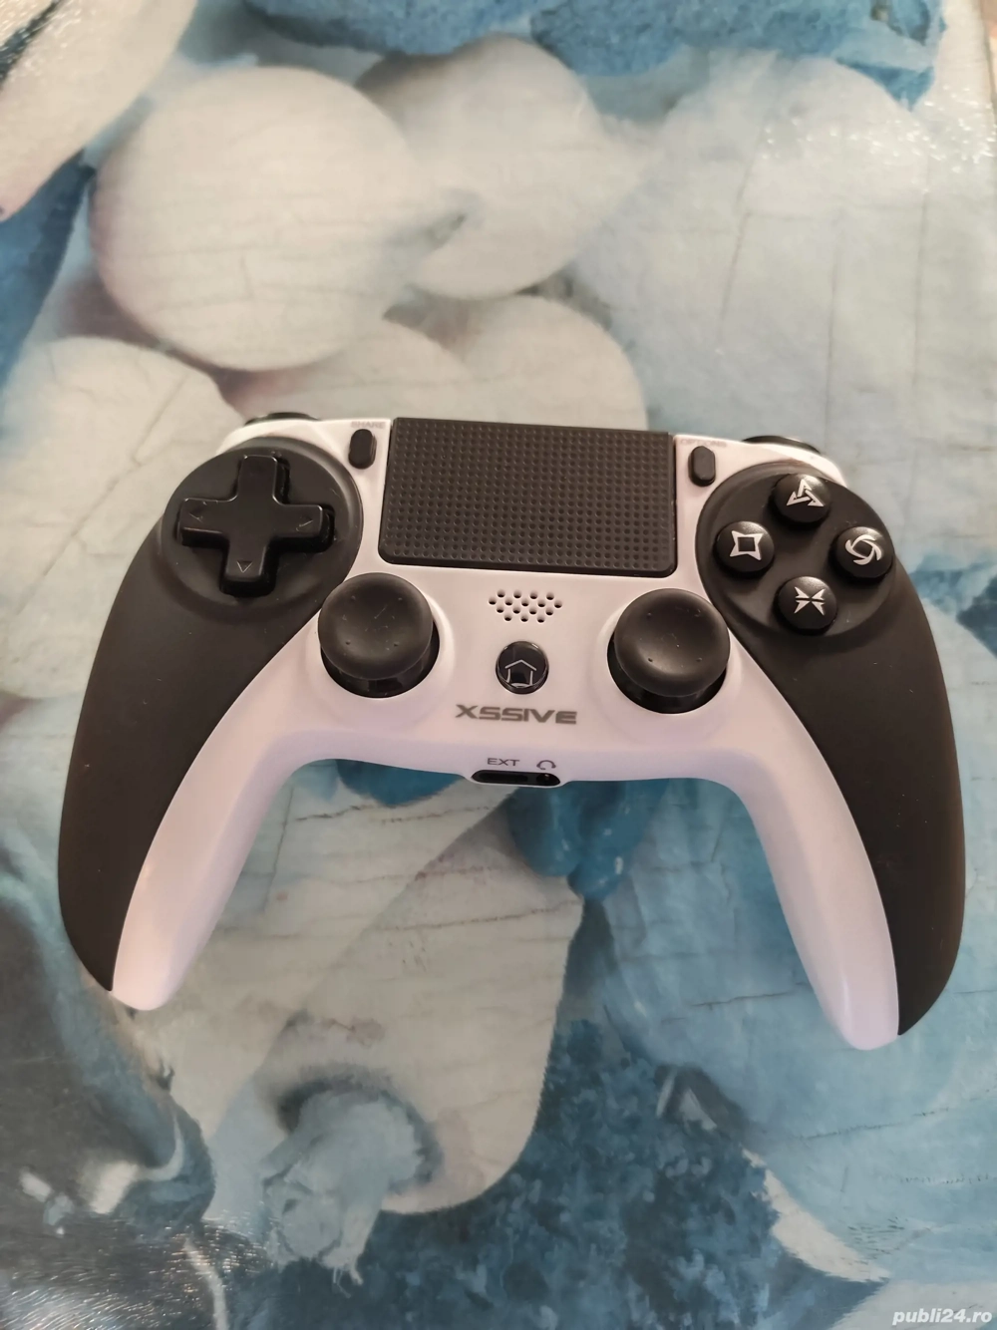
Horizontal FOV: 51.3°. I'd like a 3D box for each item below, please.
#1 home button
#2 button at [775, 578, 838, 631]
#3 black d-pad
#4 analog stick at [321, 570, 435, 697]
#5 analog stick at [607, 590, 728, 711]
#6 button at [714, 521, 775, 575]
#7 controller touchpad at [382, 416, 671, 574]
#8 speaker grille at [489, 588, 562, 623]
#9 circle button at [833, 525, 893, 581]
[{"bbox_3d":[0.004,0.000,0.180,0.009,0.002,0.009,3,69,0],"label":"home button"},{"bbox_3d":[0.055,-0.011,0.185,0.010,0.003,0.010,3,69,0],"label":"button"},{"bbox_3d":[-0.045,-0.026,0.189,0.026,0.005,0.026,3,69,0],"label":"black d-pad"},{"bbox_3d":[-0.021,-0.005,0.179,0.019,0.011,0.019,3,69,0],"label":"analog stick"},{"bbox_3d":[0.029,-0.002,0.179,0.019,0.011,0.019,3,69,0],"label":"analog stick"},{"bbox_3d":[0.045,-0.022,0.189,0.010,0.003,0.010,3,69,0],"label":"button"},{"bbox_3d":[0.006,-0.031,0.193,0.054,0.003,0.029,3,69,0],"label":"controller touchpad"},{"bbox_3d":[0.005,-0.010,0.185,0.013,0.001,0.006,3,69,0],"label":"speaker grille"},{"bbox_3d":[0.066,-0.021,0.189,0.010,0.003,0.010,3,69,0],"label":"circle button"}]

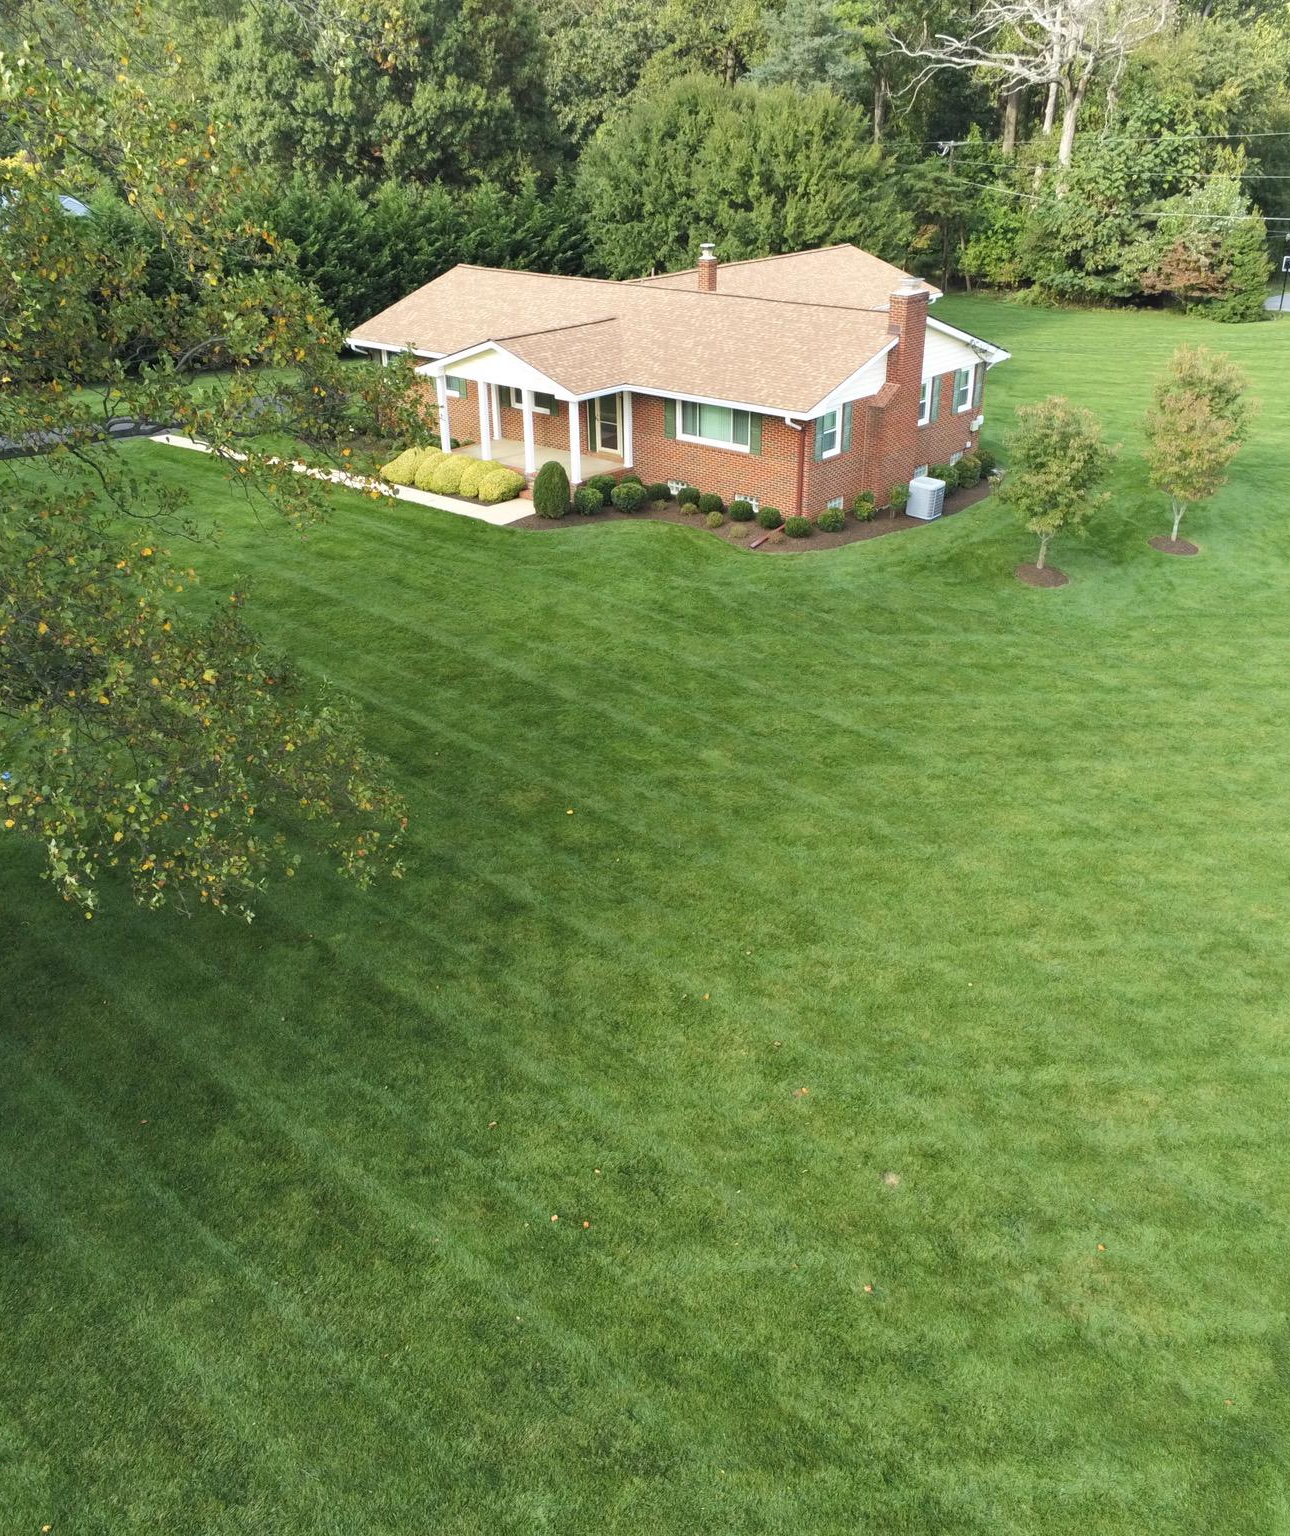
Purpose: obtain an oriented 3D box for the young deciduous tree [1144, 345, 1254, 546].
[{"bbox_3d":[13.738,-8.041,34.034,2.497,4.908,2.497,9,29,20],"label":"young deciduous tree"}]

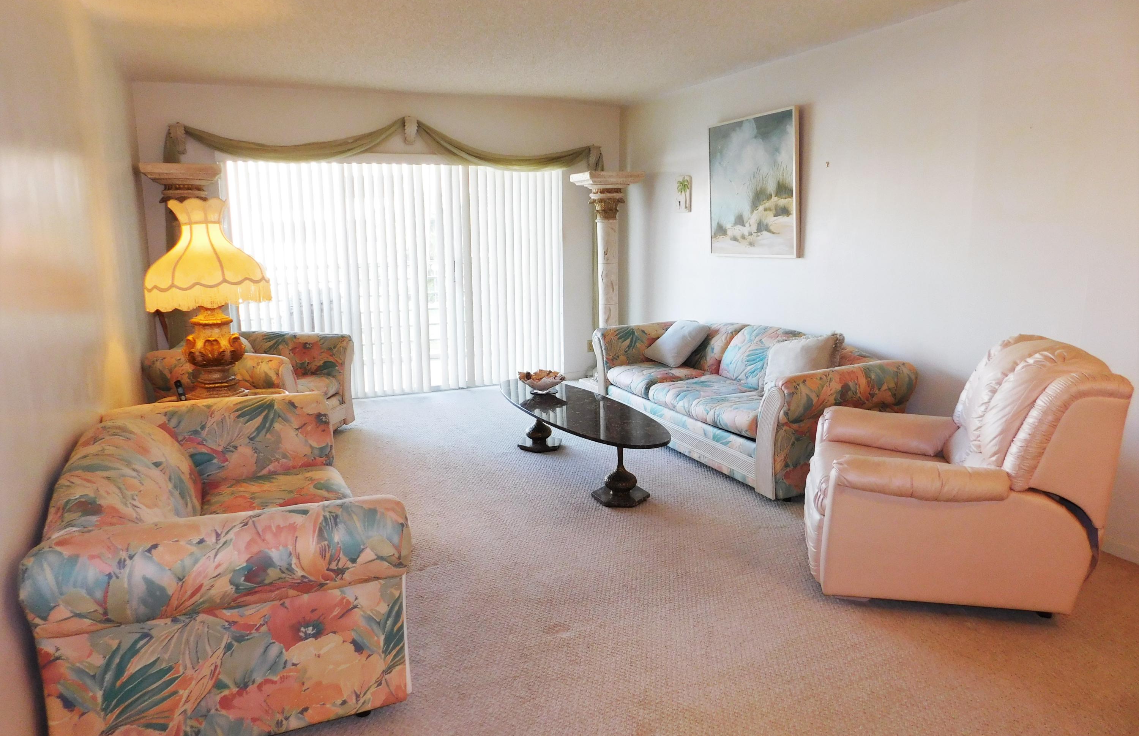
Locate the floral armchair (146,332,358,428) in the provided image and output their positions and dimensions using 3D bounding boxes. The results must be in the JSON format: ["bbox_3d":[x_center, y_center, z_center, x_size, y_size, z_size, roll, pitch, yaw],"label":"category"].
[{"bbox_3d":[-2.045,0.154,4.934,0.923,0.753,1.022,1,11,9],"label":"floral armchair"}]

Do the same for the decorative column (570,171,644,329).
[{"bbox_3d":[0.318,-0.717,6.507,0.476,1.832,0.476,-5,12,-24],"label":"decorative column"}]

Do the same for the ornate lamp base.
[{"bbox_3d":[-1.773,-0.068,3.799,0.298,0.483,0.298,-5,12,-24],"label":"ornate lamp base"}]

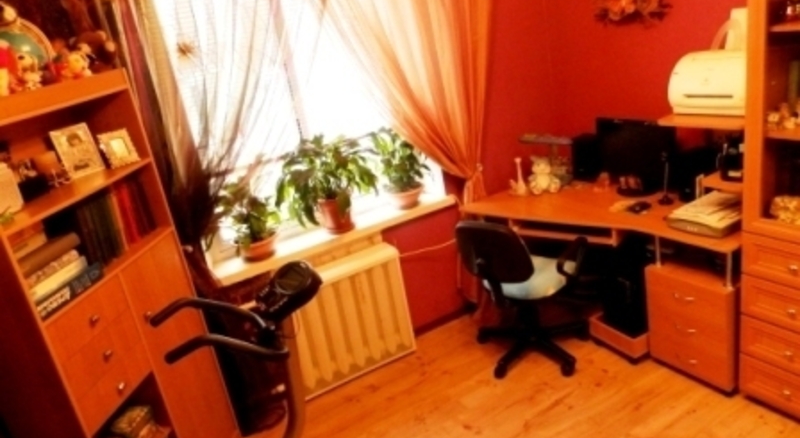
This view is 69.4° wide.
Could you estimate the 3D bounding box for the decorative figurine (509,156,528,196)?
[{"bbox_3d":[0.728,-0.281,3.602,0.094,0.231,0.118,-16,20,-15],"label":"decorative figurine"}]

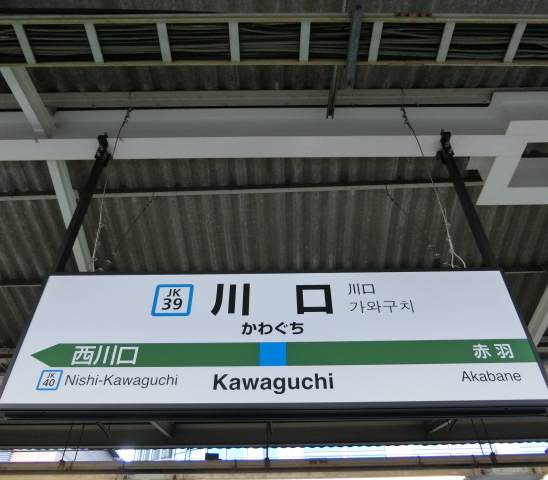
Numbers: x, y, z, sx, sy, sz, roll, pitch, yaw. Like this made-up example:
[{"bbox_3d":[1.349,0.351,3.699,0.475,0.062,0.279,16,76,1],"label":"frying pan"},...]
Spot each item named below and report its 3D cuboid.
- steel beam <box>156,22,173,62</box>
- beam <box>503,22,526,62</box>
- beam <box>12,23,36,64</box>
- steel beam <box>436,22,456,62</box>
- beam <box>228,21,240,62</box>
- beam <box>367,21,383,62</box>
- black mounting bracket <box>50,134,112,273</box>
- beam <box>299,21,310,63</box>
[{"bbox_3d":[-0.466,-0.845,1.983,0.039,0.025,0.185,0,-43,0],"label":"steel beam"},{"bbox_3d":[1.037,-0.855,1.990,0.039,0.025,0.185,0,-43,0],"label":"beam"},{"bbox_3d":[-1.060,-0.841,1.981,0.039,0.025,0.185,0,-43,0],"label":"beam"},{"bbox_3d":[0.738,-0.853,1.988,0.039,0.025,0.185,0,-43,0],"label":"steel beam"},{"bbox_3d":[-0.167,-0.847,1.985,0.039,0.025,0.185,0,-43,0],"label":"beam"},{"bbox_3d":[0.436,-0.851,1.987,0.039,0.025,0.185,0,-43,0],"label":"beam"},{"bbox_3d":[-1.004,-0.196,2.461,0.085,1.000,0.150,0,-43,0],"label":"black mounting bracket"},{"bbox_3d":[0.133,-0.849,1.986,0.039,0.025,0.185,0,-43,0],"label":"beam"}]

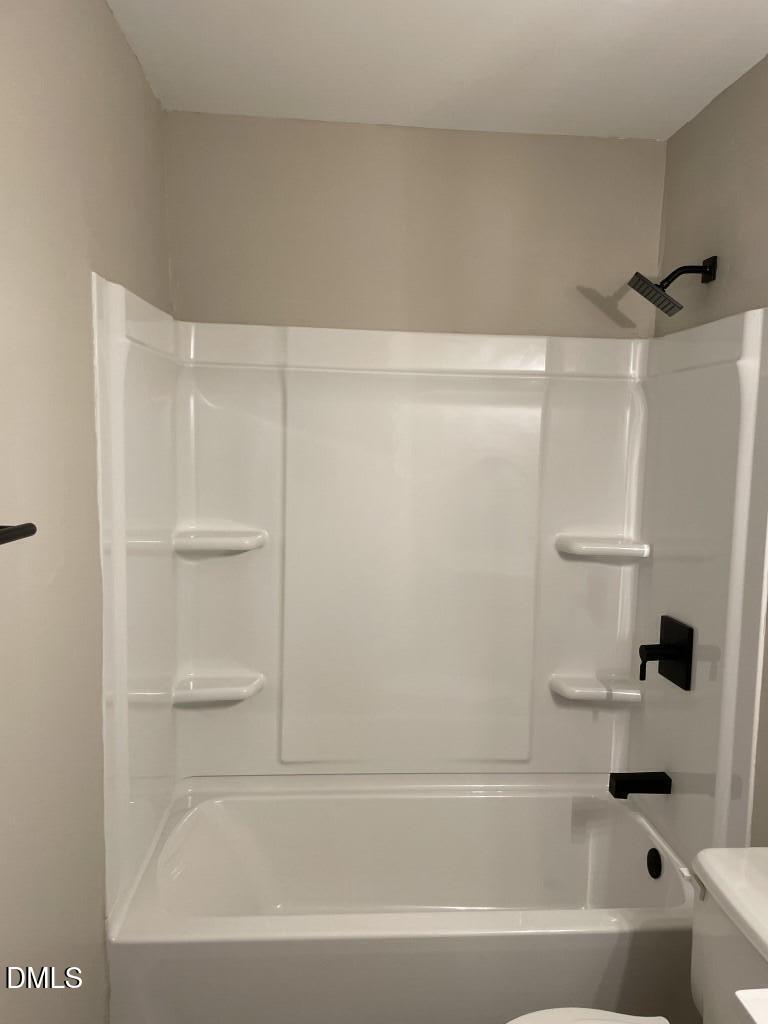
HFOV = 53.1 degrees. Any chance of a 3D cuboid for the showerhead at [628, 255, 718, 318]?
[{"bbox_3d":[0.767,-0.606,2.068,0.225,0.147,0.145,1,6,-4],"label":"showerhead"}]

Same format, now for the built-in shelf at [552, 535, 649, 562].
[{"bbox_3d":[0.680,0.106,2.398,0.282,0.055,0.100,1,6,-4],"label":"built-in shelf"}]

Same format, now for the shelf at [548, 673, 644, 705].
[{"bbox_3d":[0.671,0.557,2.442,0.282,0.055,0.100,1,6,-4],"label":"shelf"}]

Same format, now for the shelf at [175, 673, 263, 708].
[{"bbox_3d":[-0.505,0.541,2.362,0.270,0.056,0.100,1,6,-4],"label":"shelf"}]

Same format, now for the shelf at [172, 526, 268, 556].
[{"bbox_3d":[-0.493,0.082,2.317,0.275,0.054,0.100,1,6,-4],"label":"shelf"}]

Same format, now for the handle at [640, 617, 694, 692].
[{"bbox_3d":[0.788,0.404,2.187,0.097,0.175,0.178,1,6,-4],"label":"handle"}]

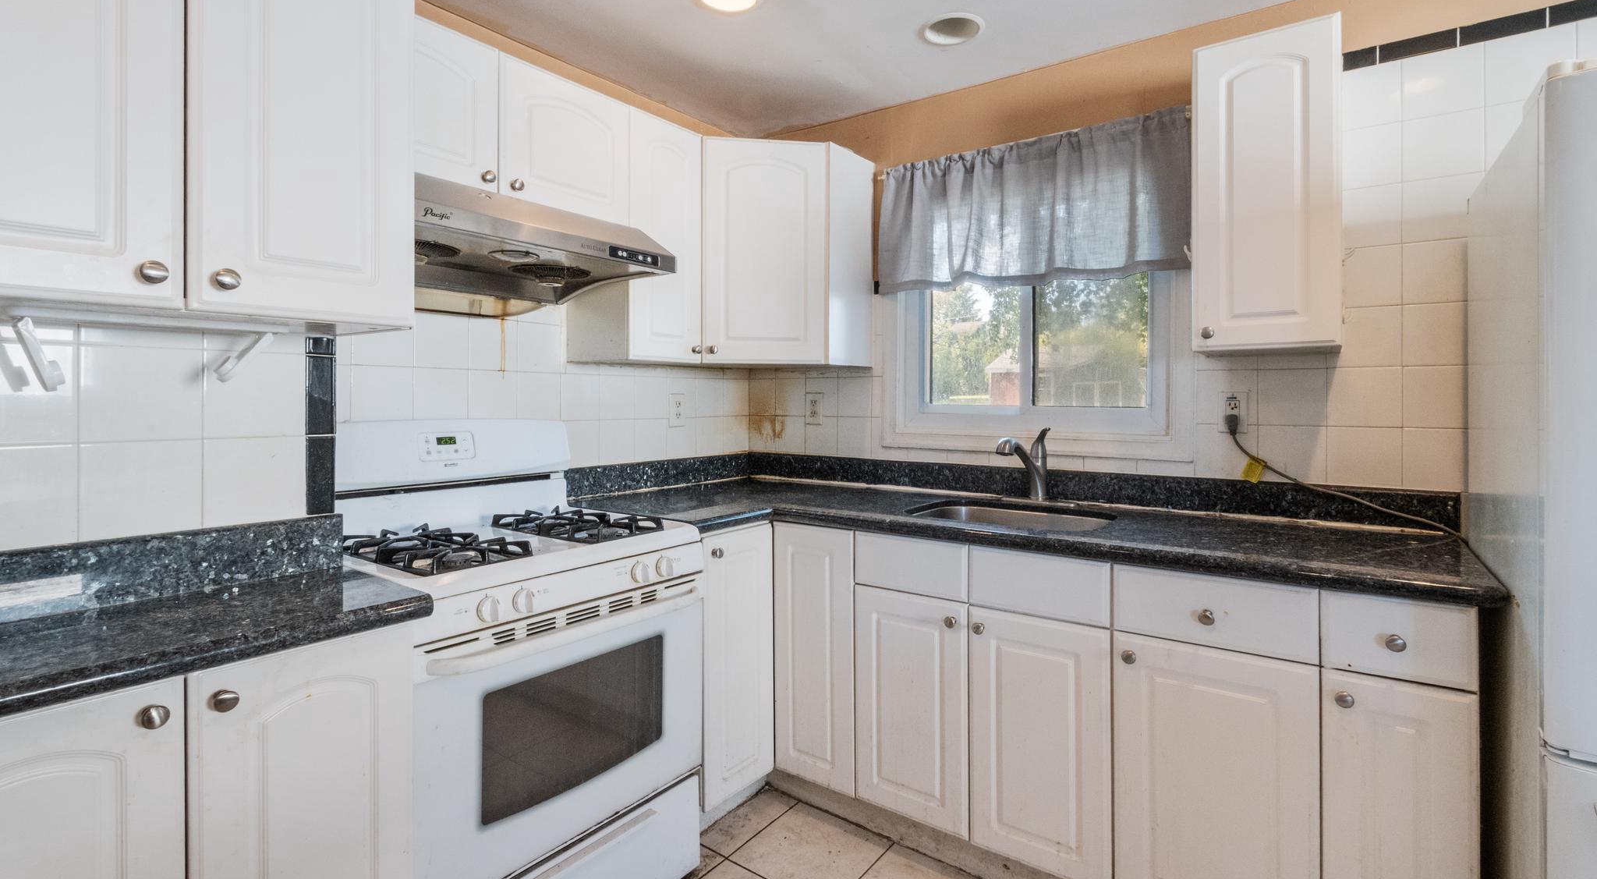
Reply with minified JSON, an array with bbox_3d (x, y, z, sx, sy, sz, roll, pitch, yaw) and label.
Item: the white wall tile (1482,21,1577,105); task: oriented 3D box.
[{"bbox_3d":[1.691,-0.867,1.540,0.152,0.152,0.009,2,3,36],"label":"white wall tile"}]

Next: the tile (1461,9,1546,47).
[{"bbox_3d":[1.655,-0.966,1.565,0.149,0.048,0.009,2,3,36],"label":"tile"}]

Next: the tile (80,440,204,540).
[{"bbox_3d":[-1.106,0.082,1.119,0.010,0.152,0.152,1,2,33],"label":"tile"}]

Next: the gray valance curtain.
[{"bbox_3d":[0.719,-0.746,2.196,1.012,0.462,0.060,2,3,35],"label":"gray valance curtain"}]

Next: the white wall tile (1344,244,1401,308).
[{"bbox_3d":[1.486,-0.426,1.739,0.143,0.153,0.010,2,3,35],"label":"white wall tile"}]

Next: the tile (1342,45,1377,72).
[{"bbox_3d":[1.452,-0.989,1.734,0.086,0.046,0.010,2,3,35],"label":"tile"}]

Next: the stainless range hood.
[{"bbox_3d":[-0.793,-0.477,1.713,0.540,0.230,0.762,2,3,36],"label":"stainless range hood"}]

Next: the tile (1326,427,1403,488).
[{"bbox_3d":[1.512,0.048,1.778,0.152,0.152,0.010,1,2,33],"label":"tile"}]

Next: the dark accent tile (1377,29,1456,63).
[{"bbox_3d":[1.549,-0.985,1.666,0.149,0.046,0.010,2,3,35],"label":"dark accent tile"}]

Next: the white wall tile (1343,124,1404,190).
[{"bbox_3d":[1.451,-0.719,1.710,0.152,0.152,0.009,2,3,36],"label":"white wall tile"}]

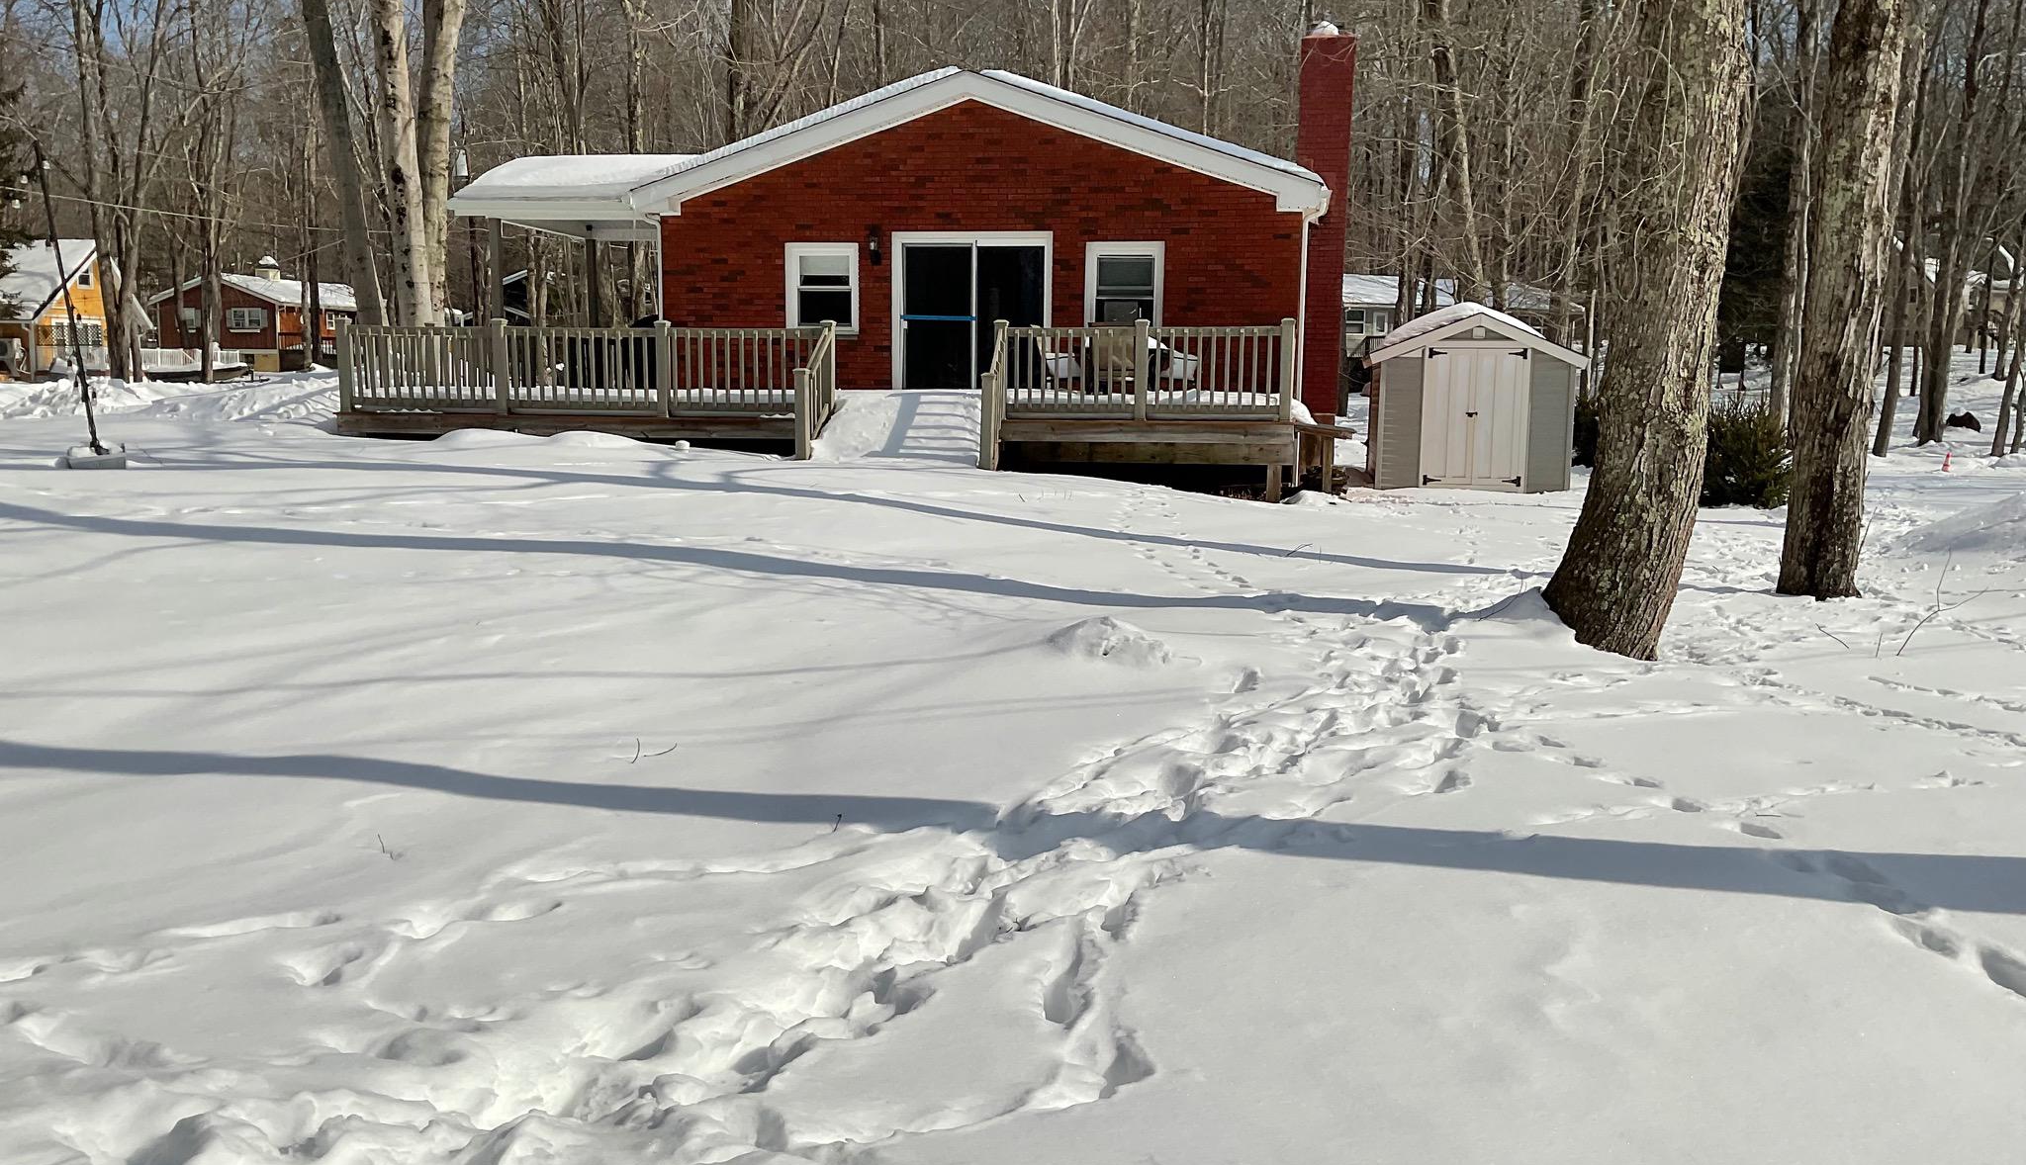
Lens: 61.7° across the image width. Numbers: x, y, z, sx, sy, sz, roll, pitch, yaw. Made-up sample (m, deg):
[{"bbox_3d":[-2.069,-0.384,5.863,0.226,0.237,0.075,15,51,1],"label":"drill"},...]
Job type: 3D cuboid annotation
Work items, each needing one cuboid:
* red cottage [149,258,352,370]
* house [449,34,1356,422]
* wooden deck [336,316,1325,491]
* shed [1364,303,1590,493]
[{"bbox_3d":[-43.348,-15.695,99.875,8.000,6.400,11.200,2,7,12],"label":"red cottage"},{"bbox_3d":[-0.692,-4.613,24.766,10.800,5.050,10.350,1,7,8],"label":"house"},{"bbox_3d":[-1.869,-1.944,18.172,9.850,1.660,4.200,1,7,8],"label":"wooden deck"},{"bbox_3d":[5.737,-2.325,21.392,2.570,2.182,2.000,1,7,8],"label":"shed"}]

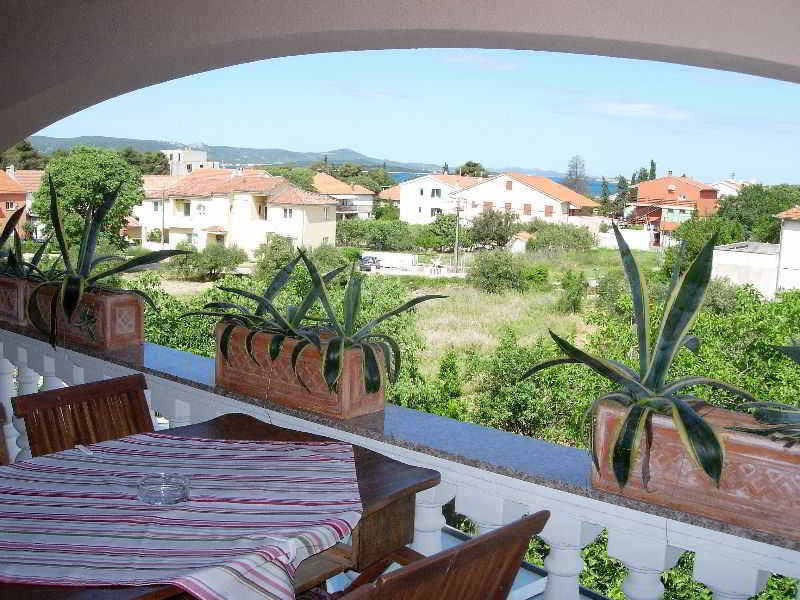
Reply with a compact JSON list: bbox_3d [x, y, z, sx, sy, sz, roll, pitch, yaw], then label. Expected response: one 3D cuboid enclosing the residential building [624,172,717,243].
[{"bbox_3d":[39.665,-12.681,127.320,12.000,9.400,10.500,4,9,20],"label":"residential building"}]

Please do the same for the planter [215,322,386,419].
[{"bbox_3d":[-0.337,0.213,2.859,0.608,0.217,0.180,8,11,40],"label":"planter"}]

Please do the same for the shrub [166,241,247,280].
[{"bbox_3d":[-15.486,-3.353,70.280,6.300,3.000,4.800,0,9,-13],"label":"shrub"}]

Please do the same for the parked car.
[{"bbox_3d":[-2.938,-3.596,79.893,1.680,1.450,4.000,4,9,14],"label":"parked car"}]

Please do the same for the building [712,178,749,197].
[{"bbox_3d":[69.924,-20.115,184.334,10.000,9.200,10.000,4,9,20],"label":"building"}]

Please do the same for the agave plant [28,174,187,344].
[{"bbox_3d":[-1.080,-0.145,3.240,0.550,0.580,0.520,-1,9,-19],"label":"agave plant"}]

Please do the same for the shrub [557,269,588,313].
[{"bbox_3d":[11.618,-0.460,58.786,2.100,2.950,2.100,1,8,0],"label":"shrub"}]

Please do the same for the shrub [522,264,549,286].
[{"bbox_3d":[11.101,-2.057,71.368,2.200,1.800,2.000,3,9,9],"label":"shrub"}]

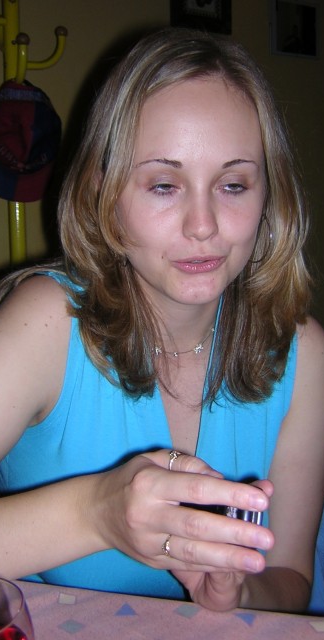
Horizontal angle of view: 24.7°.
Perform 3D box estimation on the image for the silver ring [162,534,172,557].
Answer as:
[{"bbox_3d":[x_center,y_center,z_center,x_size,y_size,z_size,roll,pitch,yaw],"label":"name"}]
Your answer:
[{"bbox_3d":[0.005,0.158,0.515,0.005,0.019,0.020,11,-2,19],"label":"silver ring"}]

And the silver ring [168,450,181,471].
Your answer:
[{"bbox_3d":[0.009,0.105,0.540,0.005,0.021,0.020,18,42,15],"label":"silver ring"}]

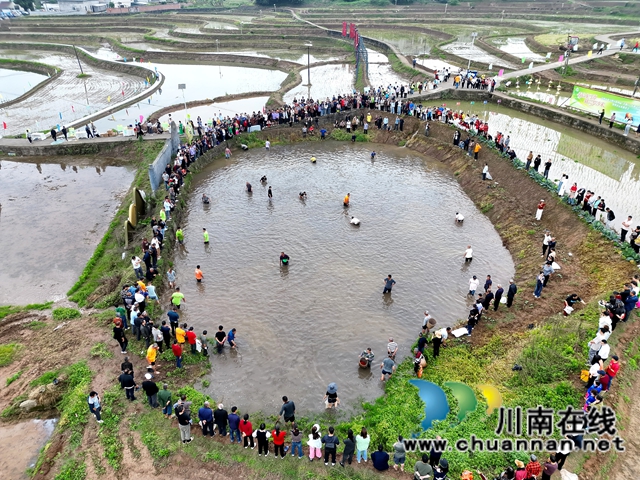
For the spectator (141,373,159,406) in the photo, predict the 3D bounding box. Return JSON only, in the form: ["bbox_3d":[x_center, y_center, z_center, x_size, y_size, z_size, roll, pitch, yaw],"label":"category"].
[{"bbox_3d":[-6.661,5.917,17.515,0.560,1.650,0.380,16,33,26],"label":"spectator"}]

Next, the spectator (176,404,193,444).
[{"bbox_3d":[-4.745,6.447,15.608,0.540,1.706,0.420,19,35,30],"label":"spectator"}]

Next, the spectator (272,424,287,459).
[{"bbox_3d":[-1.486,7.319,16.163,0.520,1.616,0.360,4,25,9],"label":"spectator"}]

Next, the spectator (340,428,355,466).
[{"bbox_3d":[0.994,7.201,15.460,0.500,1.671,0.380,-7,25,-14],"label":"spectator"}]

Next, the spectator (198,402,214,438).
[{"bbox_3d":[-4.095,6.501,16.163,0.500,1.665,0.360,8,30,13],"label":"spectator"}]

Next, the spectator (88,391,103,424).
[{"bbox_3d":[-8.669,6.468,17.245,0.500,1.558,0.500,-5,30,-9],"label":"spectator"}]

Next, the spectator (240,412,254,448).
[{"bbox_3d":[-2.695,7.030,16.354,0.500,1.643,0.330,5,25,11],"label":"spectator"}]

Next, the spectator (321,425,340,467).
[{"bbox_3d":[0.360,6.874,14.825,0.560,1.735,0.380,0,29,0],"label":"spectator"}]

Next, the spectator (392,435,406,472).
[{"bbox_3d":[2.808,7.301,15.204,0.500,1.617,0.380,0,29,0],"label":"spectator"}]

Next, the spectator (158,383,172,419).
[{"bbox_3d":[-6.037,6.309,17.431,0.520,1.676,0.340,1,24,3],"label":"spectator"}]

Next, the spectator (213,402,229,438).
[{"bbox_3d":[-3.837,7.002,17.305,0.520,1.593,0.330,2,24,5],"label":"spectator"}]

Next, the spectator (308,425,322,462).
[{"bbox_3d":[-0.153,7.186,15.810,0.520,1.653,0.360,2,24,5],"label":"spectator"}]

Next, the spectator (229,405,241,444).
[{"bbox_3d":[-3.057,6.590,15.892,0.480,1.678,0.330,6,30,10],"label":"spectator"}]

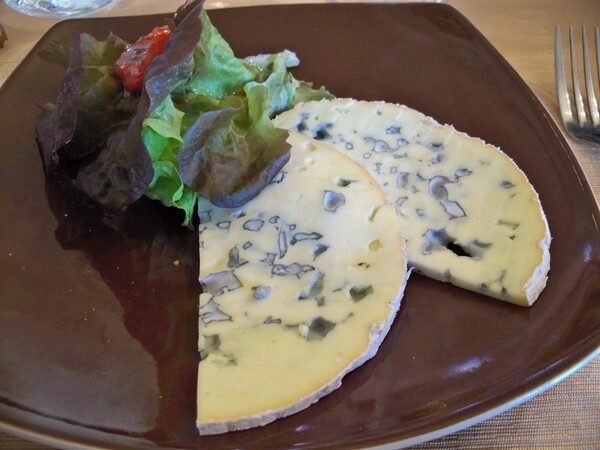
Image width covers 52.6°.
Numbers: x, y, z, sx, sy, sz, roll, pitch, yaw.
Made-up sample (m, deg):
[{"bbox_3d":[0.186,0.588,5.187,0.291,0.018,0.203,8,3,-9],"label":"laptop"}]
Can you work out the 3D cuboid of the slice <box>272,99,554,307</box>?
[{"bbox_3d":[0.030,-0.020,0.237,0.129,0.008,0.086,17,46,15],"label":"slice"}]

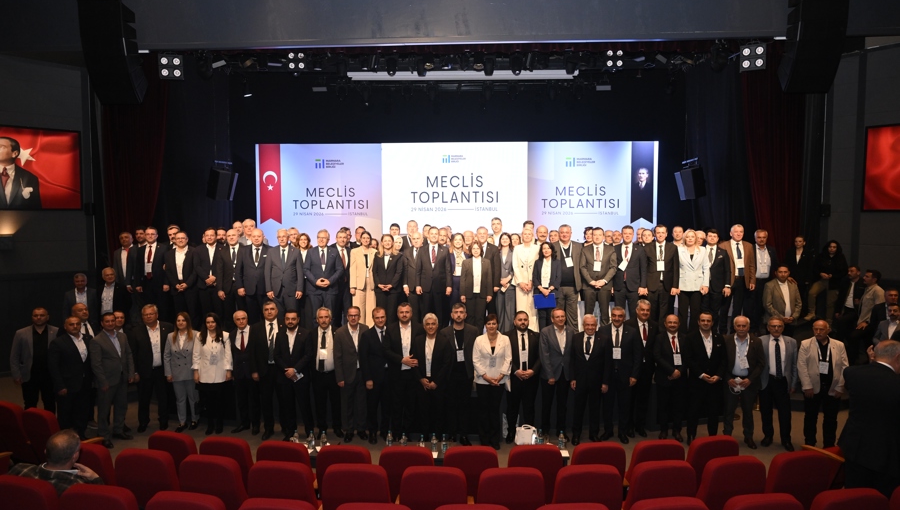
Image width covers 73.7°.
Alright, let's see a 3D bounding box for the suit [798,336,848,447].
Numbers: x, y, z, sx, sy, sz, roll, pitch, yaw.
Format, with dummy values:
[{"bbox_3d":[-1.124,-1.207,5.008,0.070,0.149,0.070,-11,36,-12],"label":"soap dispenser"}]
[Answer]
[{"bbox_3d":[4.720,1.741,7.550,0.580,1.444,0.330,2,4,25],"label":"suit"}]

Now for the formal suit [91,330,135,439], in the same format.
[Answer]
[{"bbox_3d":[-4.500,1.717,8.000,0.360,1.482,0.560,3,5,40],"label":"formal suit"}]

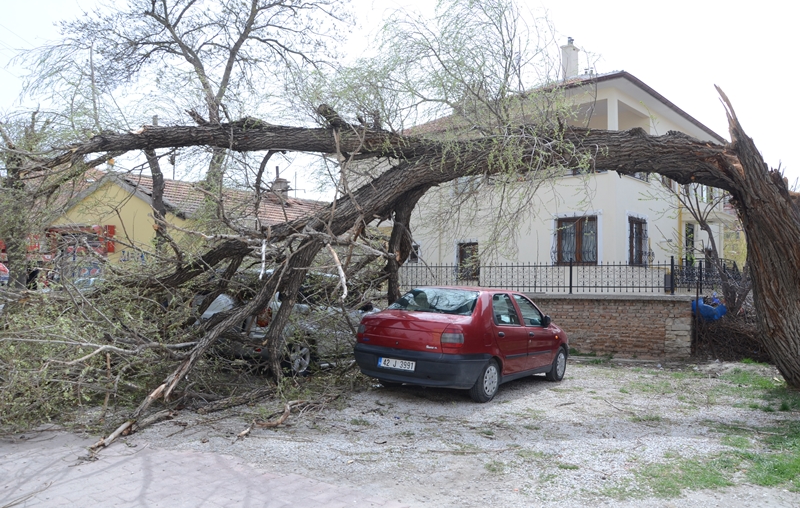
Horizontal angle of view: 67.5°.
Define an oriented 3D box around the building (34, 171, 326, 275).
[{"bbox_3d":[-6.760,0.005,25.528,6.900,5.400,11.500,-2,-3,36],"label":"building"}]

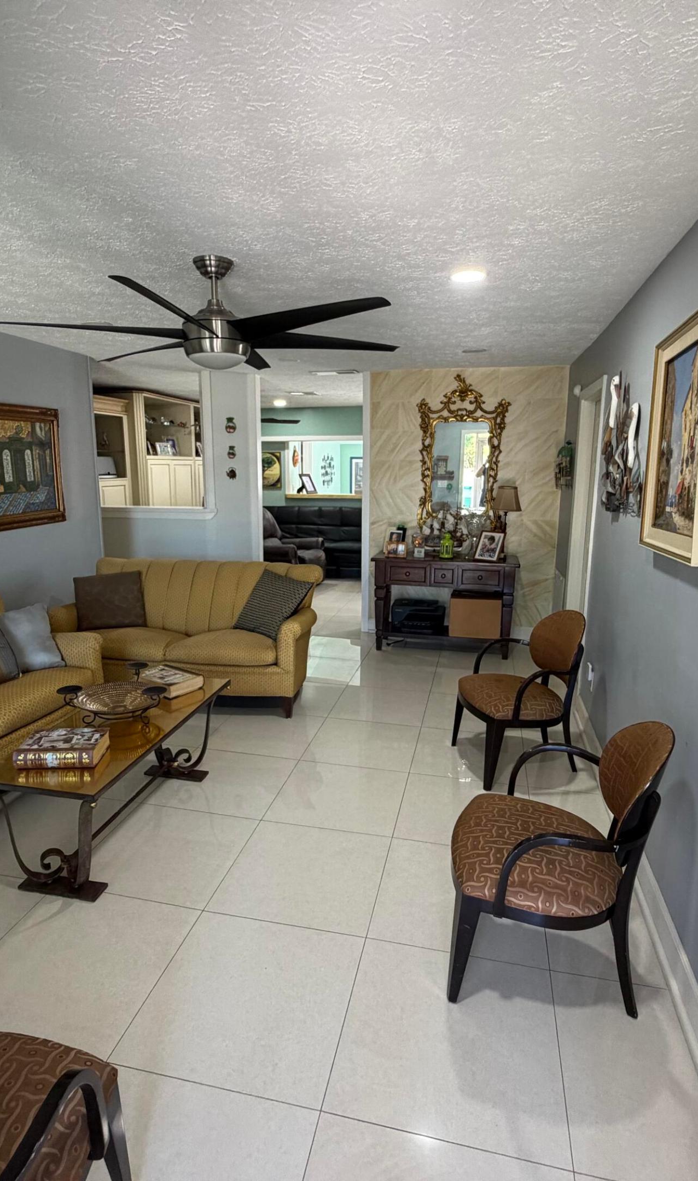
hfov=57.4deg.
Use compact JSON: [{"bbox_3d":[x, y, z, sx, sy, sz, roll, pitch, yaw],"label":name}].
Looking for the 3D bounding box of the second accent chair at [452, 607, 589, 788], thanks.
[{"bbox_3d":[0.884,0.513,3.366,0.600,0.865,0.580,-2,12,-11],"label":"second accent chair"}]

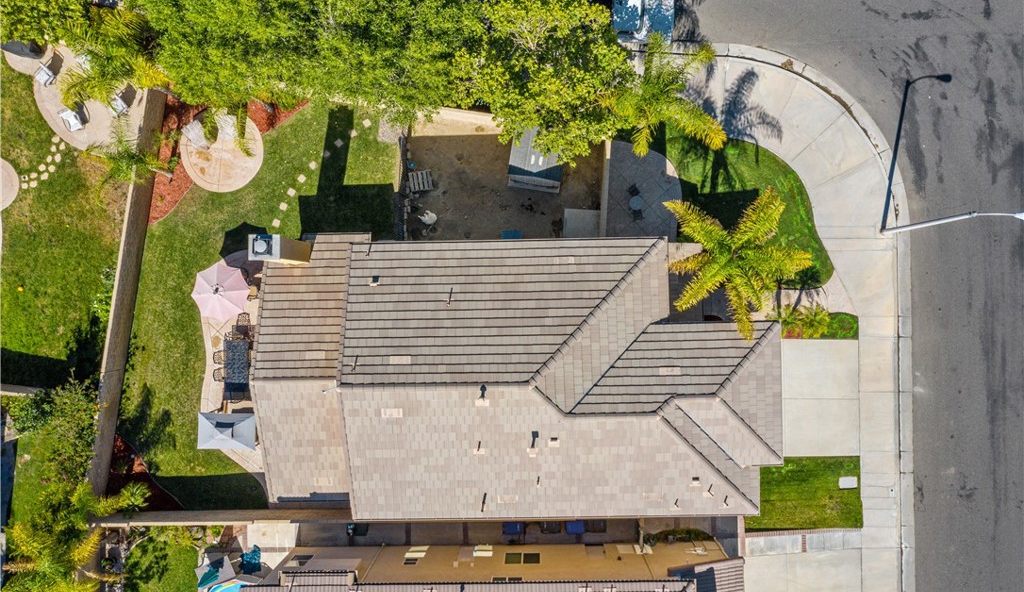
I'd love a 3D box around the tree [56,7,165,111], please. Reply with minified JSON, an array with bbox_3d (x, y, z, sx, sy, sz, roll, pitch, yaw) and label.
[{"bbox_3d":[-15.103,-9.045,32.095,3.995,5.500,3.704,-1,90,3],"label":"tree"}]

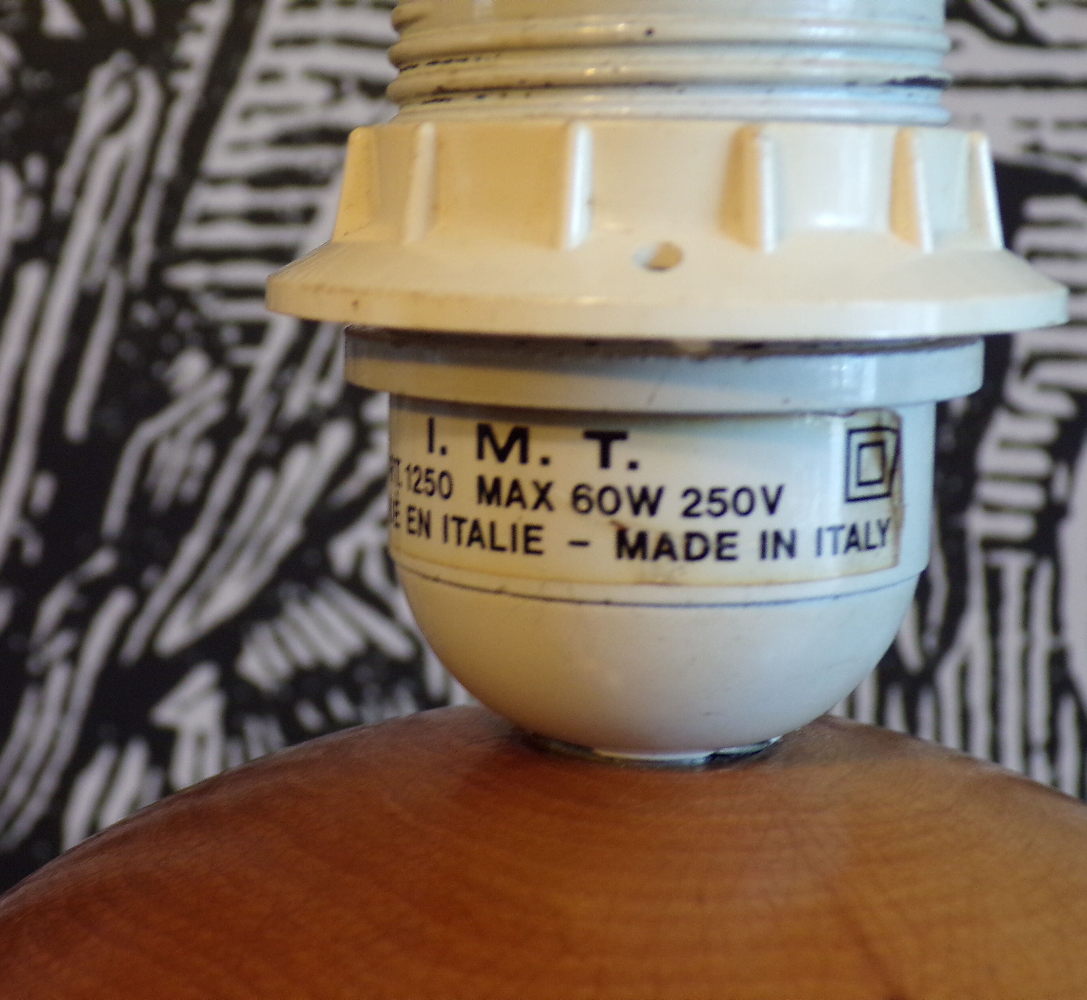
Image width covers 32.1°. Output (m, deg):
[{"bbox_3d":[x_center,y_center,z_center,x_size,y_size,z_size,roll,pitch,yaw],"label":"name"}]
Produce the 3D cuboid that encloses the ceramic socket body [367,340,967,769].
[{"bbox_3d":[0.008,0.002,0.138,0.045,0.031,0.045,3,10,13],"label":"ceramic socket body"}]

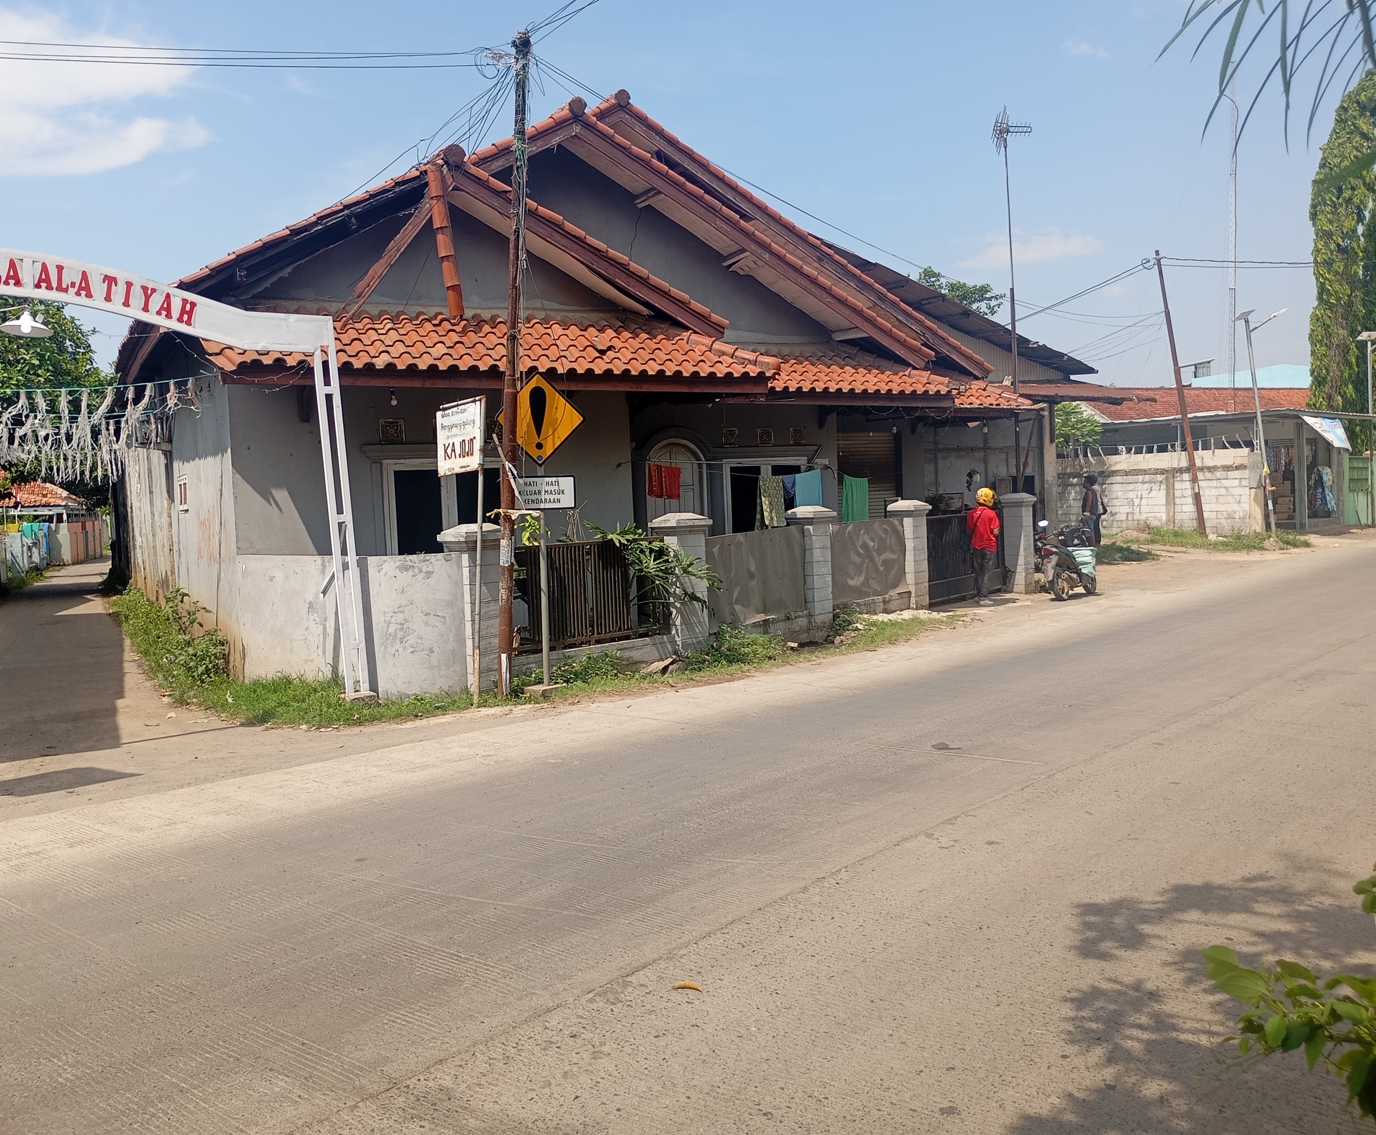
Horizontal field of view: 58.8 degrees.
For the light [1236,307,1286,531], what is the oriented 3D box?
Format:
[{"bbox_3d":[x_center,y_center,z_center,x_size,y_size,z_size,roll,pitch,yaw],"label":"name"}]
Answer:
[{"bbox_3d":[15.154,-3.815,31.552,1.250,5.875,0.500,-7,1,44],"label":"light"}]

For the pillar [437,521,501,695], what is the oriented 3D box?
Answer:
[{"bbox_3d":[-1.977,0.365,11.148,0.420,1.530,0.430,0,4,40],"label":"pillar"}]

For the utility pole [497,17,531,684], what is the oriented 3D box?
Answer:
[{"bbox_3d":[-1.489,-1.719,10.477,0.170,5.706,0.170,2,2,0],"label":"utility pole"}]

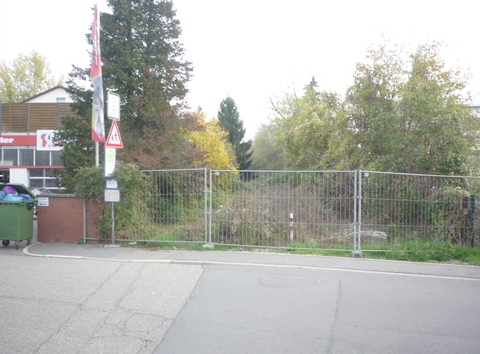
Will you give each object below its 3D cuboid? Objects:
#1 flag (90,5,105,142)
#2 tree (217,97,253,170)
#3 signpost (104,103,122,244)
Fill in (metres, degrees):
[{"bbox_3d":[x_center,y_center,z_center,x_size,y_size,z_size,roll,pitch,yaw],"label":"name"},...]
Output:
[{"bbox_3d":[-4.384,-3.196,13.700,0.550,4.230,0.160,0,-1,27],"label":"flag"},{"bbox_3d":[-0.766,-2.705,40.000,3.800,9.000,3.800,0,-1,0],"label":"tree"},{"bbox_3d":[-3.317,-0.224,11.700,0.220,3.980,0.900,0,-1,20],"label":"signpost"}]

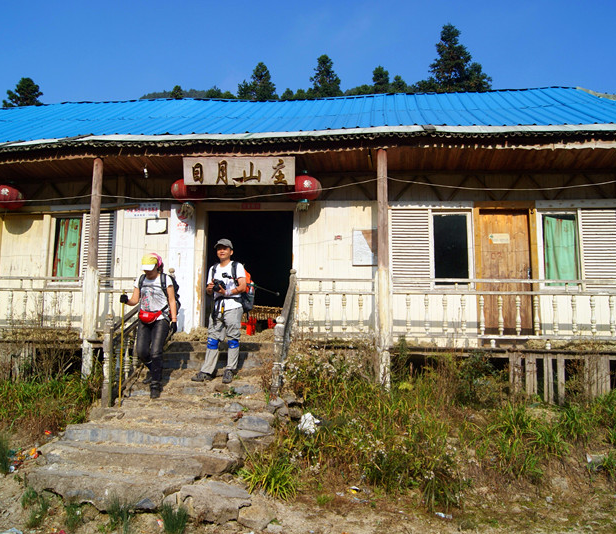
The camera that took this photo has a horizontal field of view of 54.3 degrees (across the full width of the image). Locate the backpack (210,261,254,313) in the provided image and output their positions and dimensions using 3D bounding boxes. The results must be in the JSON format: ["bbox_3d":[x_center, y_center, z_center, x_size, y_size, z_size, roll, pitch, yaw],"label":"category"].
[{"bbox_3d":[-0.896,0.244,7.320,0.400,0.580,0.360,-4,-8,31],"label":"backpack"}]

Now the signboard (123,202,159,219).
[{"bbox_3d":[-2.605,-0.884,9.431,0.596,0.264,0.025,0,-7,6],"label":"signboard"}]

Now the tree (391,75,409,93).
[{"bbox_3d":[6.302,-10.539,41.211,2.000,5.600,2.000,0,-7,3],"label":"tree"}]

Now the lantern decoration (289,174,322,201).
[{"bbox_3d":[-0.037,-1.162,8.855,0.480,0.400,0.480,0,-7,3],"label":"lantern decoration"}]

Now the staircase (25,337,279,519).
[{"bbox_3d":[-1.243,1.615,6.631,2.200,1.500,2.900,0,-7,5],"label":"staircase"}]

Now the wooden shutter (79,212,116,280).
[{"bbox_3d":[-3.280,-0.259,9.431,0.568,1.192,0.050,0,-7,6],"label":"wooden shutter"}]

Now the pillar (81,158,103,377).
[{"bbox_3d":[-3.002,-0.012,8.321,0.180,3.070,0.180,0,-7,3],"label":"pillar"}]

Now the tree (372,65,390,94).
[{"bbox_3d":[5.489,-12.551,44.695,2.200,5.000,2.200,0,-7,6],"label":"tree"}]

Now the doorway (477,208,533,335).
[{"bbox_3d":[3.046,0.111,9.305,0.800,2.070,0.140,0,-7,3],"label":"doorway"}]

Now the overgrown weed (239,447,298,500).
[{"bbox_3d":[-0.362,1.890,5.495,0.550,0.450,0.500,0,-7,3],"label":"overgrown weed"}]

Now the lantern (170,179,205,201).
[{"bbox_3d":[-1.768,-1.147,8.882,0.519,0.349,0.519,0,-7,6],"label":"lantern"}]

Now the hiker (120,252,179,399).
[{"bbox_3d":[-1.756,0.639,6.670,0.580,1.590,0.480,0,-7,8],"label":"hiker"}]

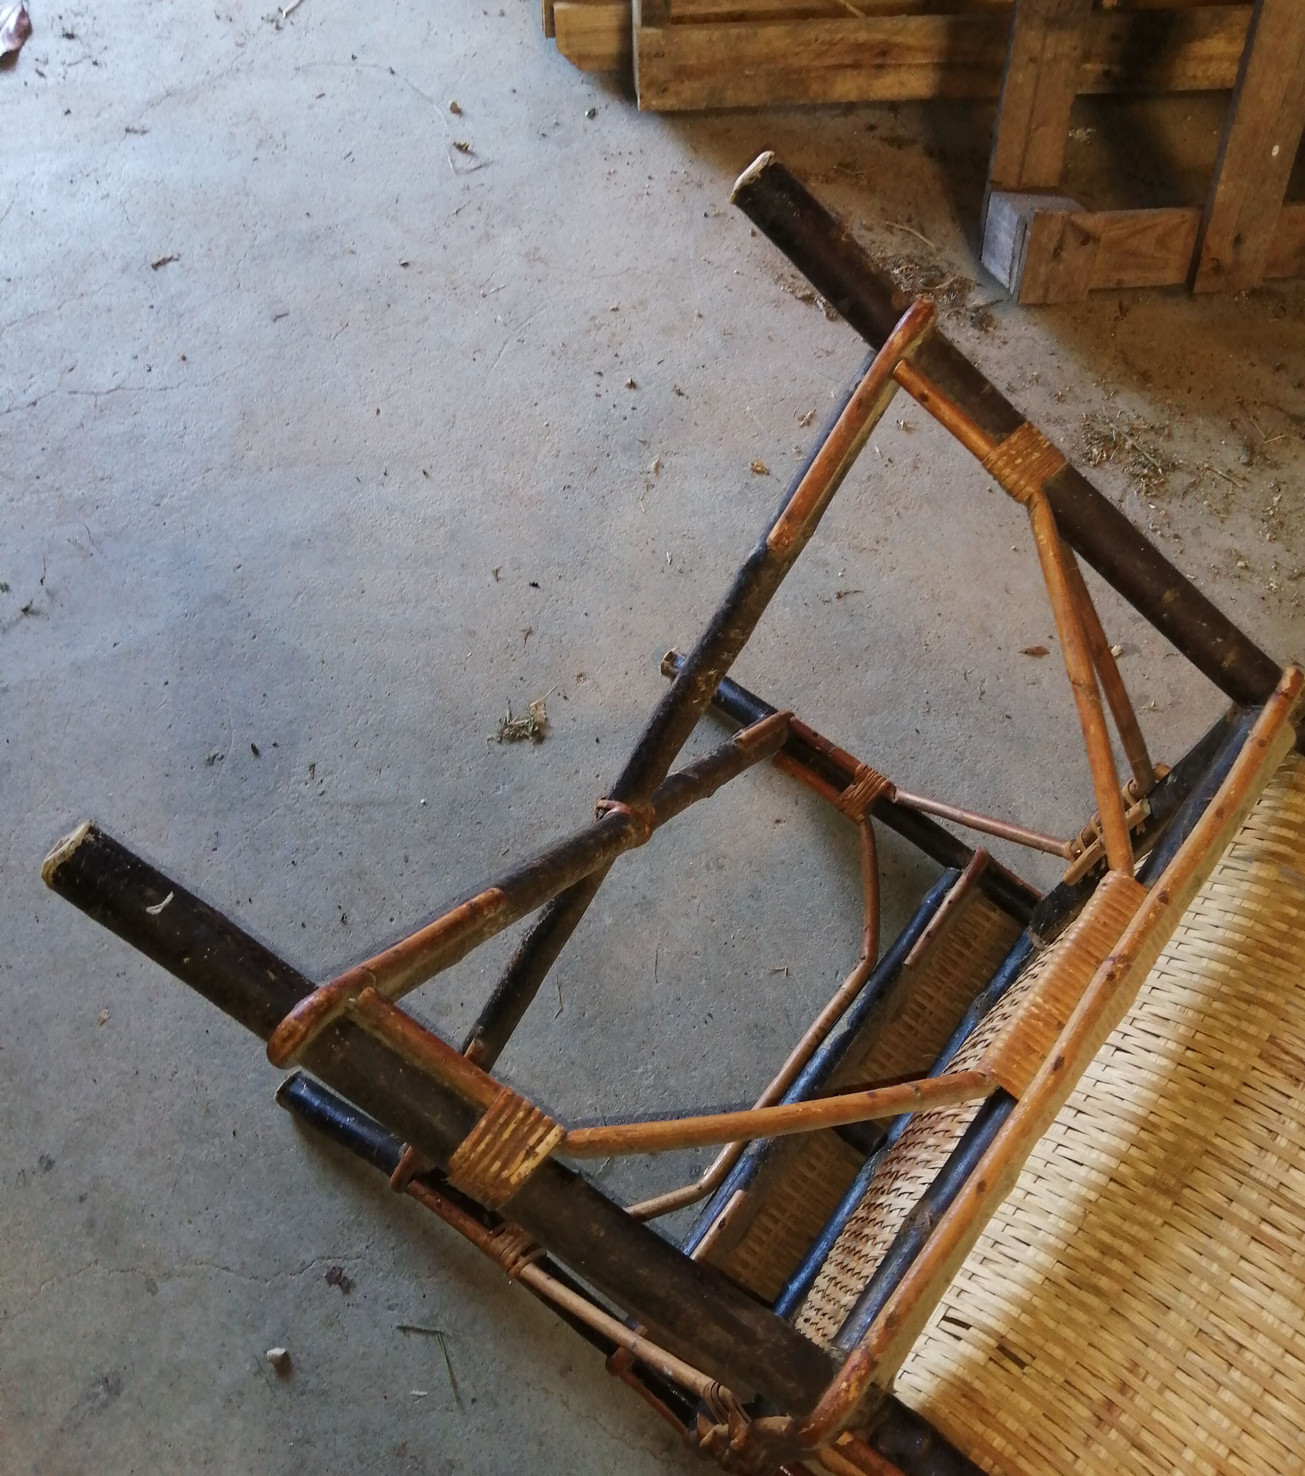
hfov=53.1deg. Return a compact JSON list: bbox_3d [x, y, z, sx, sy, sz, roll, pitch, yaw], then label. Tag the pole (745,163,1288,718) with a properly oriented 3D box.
[{"bbox_3d":[0.207,-0.174,0.757,0.421,0.036,0.036,45,69,1],"label":"pole"}]

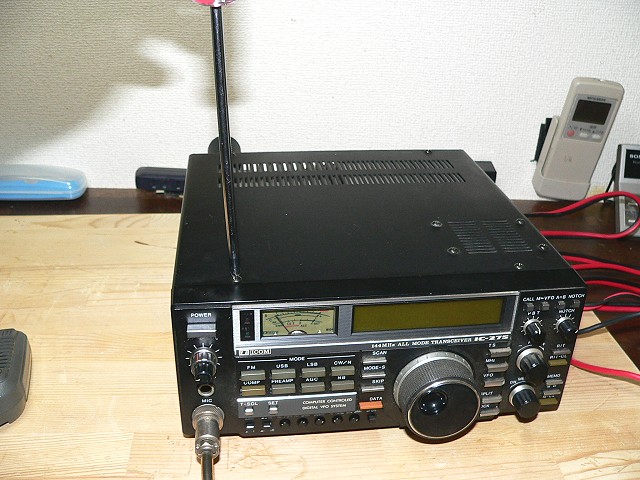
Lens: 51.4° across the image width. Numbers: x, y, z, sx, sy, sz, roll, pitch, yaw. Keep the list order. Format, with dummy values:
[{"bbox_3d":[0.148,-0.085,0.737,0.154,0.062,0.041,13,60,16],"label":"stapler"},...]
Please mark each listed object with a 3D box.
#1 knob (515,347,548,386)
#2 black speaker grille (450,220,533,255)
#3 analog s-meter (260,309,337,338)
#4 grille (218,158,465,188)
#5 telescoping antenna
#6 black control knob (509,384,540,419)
[{"bbox_3d":[0.131,0.077,0.407,0.018,0.018,0.013,-2,28,-7],"label":"knob"},{"bbox_3d":[0.113,-0.002,0.447,0.043,0.003,0.044,-2,28,-7],"label":"black speaker grille"},{"bbox_3d":[-0.011,0.046,0.379,0.044,0.018,0.006,-2,28,-7],"label":"analog s-meter"},{"bbox_3d":[0.016,-0.053,0.539,0.195,0.003,0.048,-2,28,-7],"label":"grille"},{"bbox_3d":[-0.053,-0.053,0.375,0.006,0.153,0.006,-4,7,-6],"label":"telescoping antenna"},{"bbox_3d":[0.129,0.102,0.420,0.017,0.017,0.013,-2,28,-7],"label":"black control knob"}]

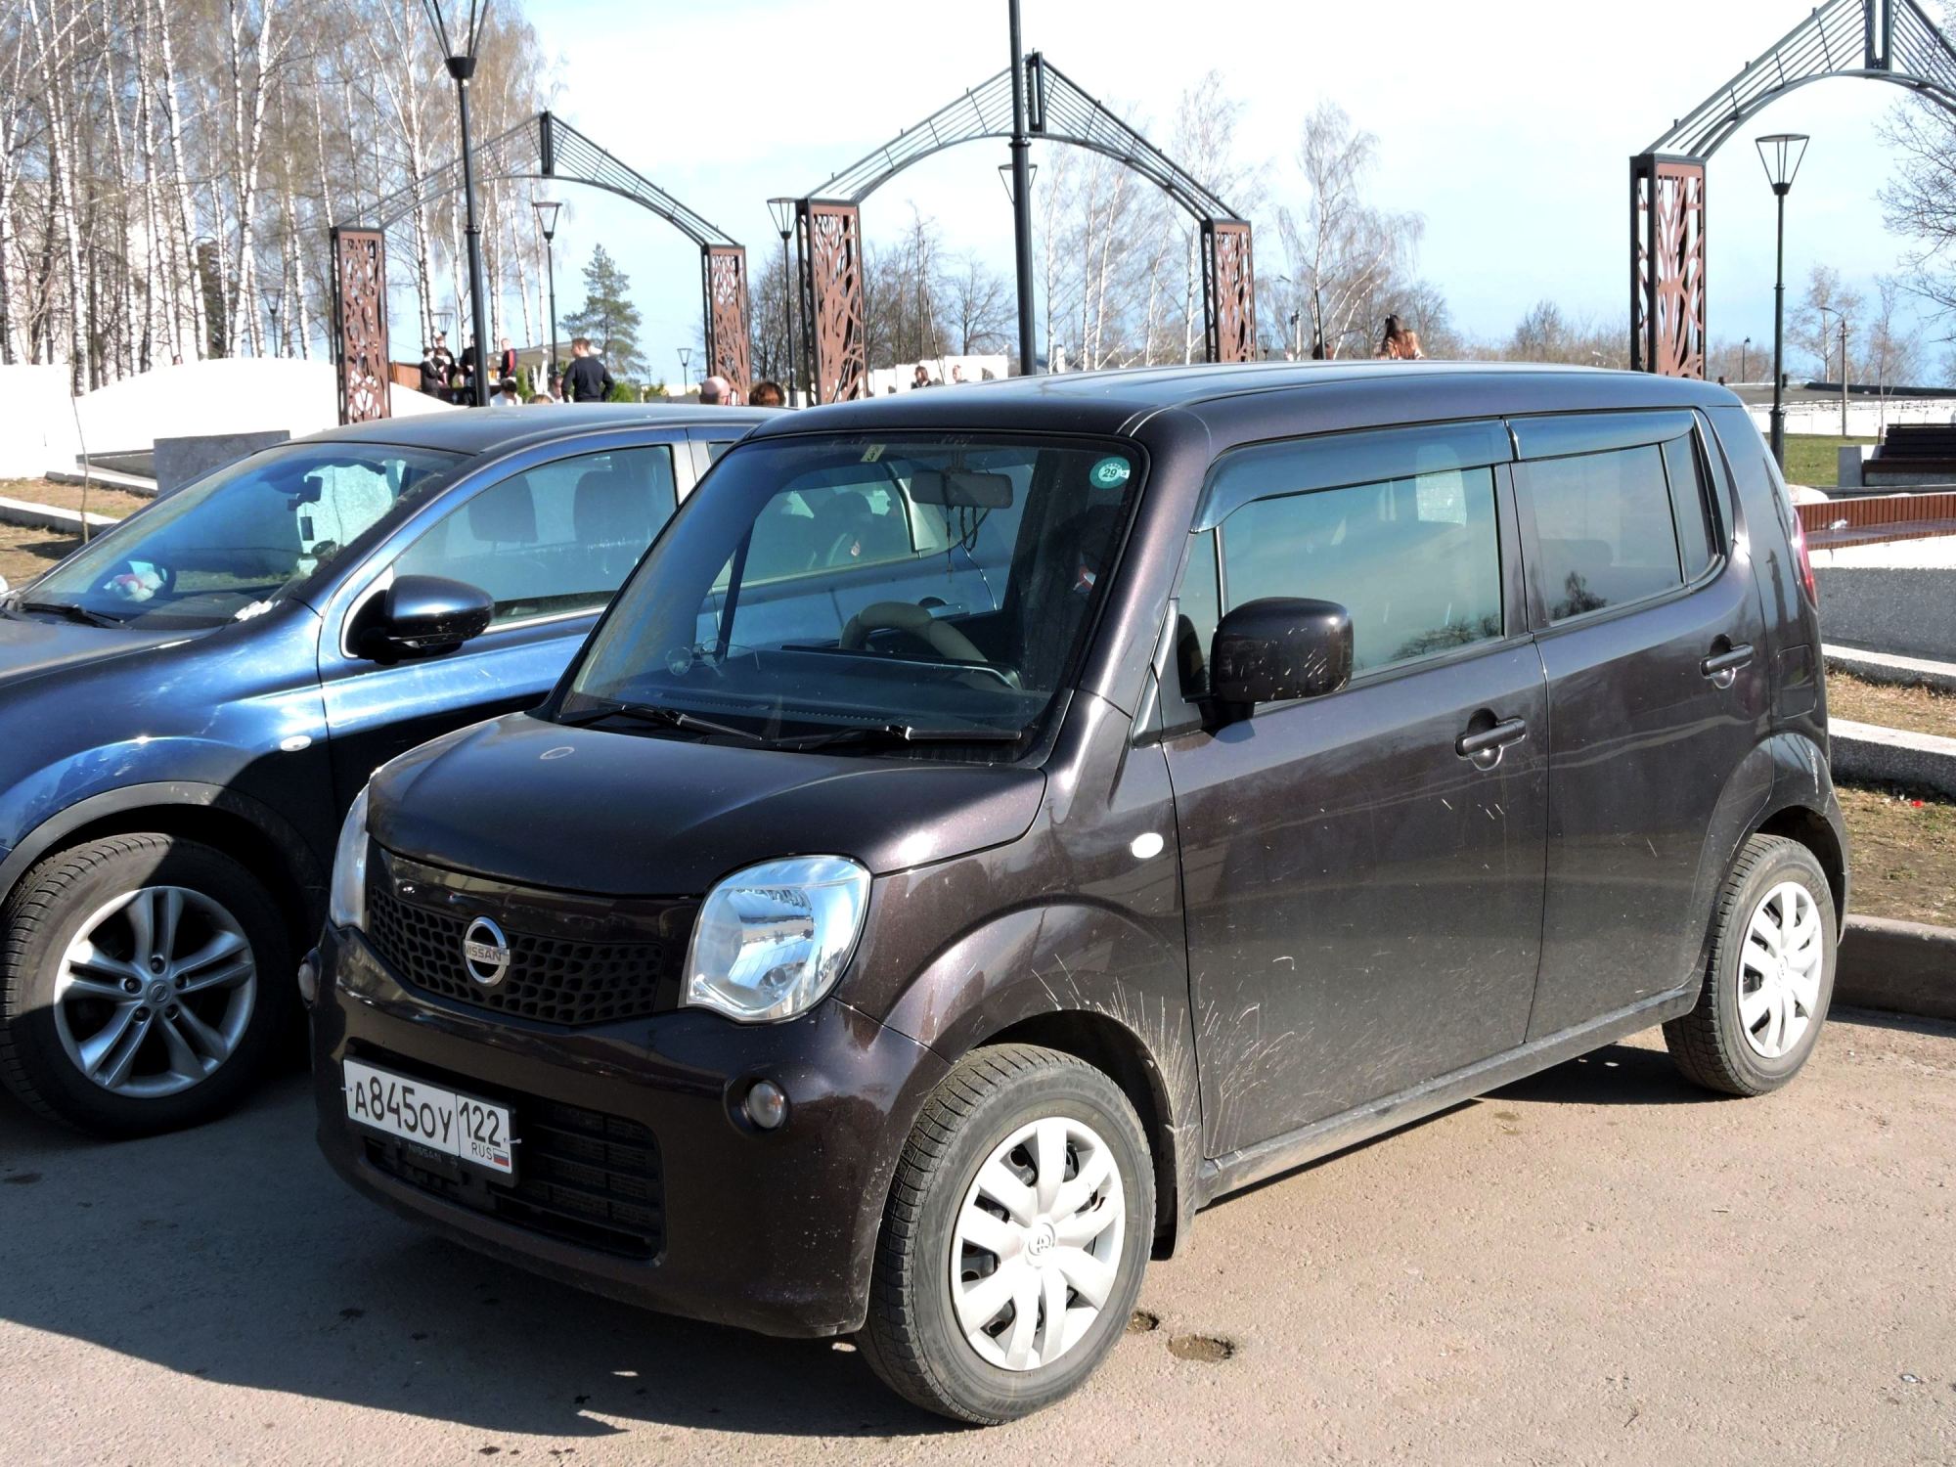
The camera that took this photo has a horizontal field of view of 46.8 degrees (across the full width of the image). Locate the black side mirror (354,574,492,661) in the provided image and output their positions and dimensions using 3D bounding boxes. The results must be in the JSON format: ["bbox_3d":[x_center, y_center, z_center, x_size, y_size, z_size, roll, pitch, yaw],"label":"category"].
[{"bbox_3d":[-1.305,-0.268,5.291,0.240,0.195,0.220,4,9,44],"label":"black side mirror"}]

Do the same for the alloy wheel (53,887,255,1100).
[{"bbox_3d":[-1.841,0.562,4.994,0.180,0.465,0.465,4,9,44],"label":"alloy wheel"}]

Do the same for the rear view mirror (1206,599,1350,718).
[{"bbox_3d":[0.479,-0.124,3.571,0.130,0.185,0.220,-8,9,-44],"label":"rear view mirror"}]

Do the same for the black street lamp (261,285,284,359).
[{"bbox_3d":[-22.105,-11.731,71.247,0.650,4.600,0.650,-2,6,0],"label":"black street lamp"}]

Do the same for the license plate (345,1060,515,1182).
[{"bbox_3d":[-0.908,0.637,3.740,0.015,0.112,0.520,-9,10,-43],"label":"license plate"}]

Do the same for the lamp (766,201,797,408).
[{"bbox_3d":[-2.325,-4.692,28.240,0.440,3.900,0.440,5,10,44],"label":"lamp"}]

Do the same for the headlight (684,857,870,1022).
[{"bbox_3d":[-0.290,0.301,3.326,0.235,0.230,0.215,4,9,38],"label":"headlight"}]

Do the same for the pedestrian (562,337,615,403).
[{"bbox_3d":[-4.410,-3.606,25.608,0.560,1.750,0.340,-4,7,-17],"label":"pedestrian"}]

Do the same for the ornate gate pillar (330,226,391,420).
[{"bbox_3d":[-7.192,-4.451,26.659,0.570,2.960,0.200,-7,8,-41],"label":"ornate gate pillar"}]

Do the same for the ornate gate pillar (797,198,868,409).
[{"bbox_3d":[-1.607,-4.204,25.209,0.660,3.400,0.320,-9,10,-43],"label":"ornate gate pillar"}]

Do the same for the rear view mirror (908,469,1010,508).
[{"bbox_3d":[-0.032,-0.464,4.300,0.225,0.068,0.038,2,8,29],"label":"rear view mirror"}]

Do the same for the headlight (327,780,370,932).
[{"bbox_3d":[-1.077,0.220,4.029,0.220,0.250,0.240,-8,9,-44],"label":"headlight"}]

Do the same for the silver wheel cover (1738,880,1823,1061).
[{"bbox_3d":[1.816,0.540,5.191,0.395,0.395,0.080,-9,10,-44],"label":"silver wheel cover"}]

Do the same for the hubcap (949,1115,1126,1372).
[{"bbox_3d":[0.080,0.798,3.571,0.395,0.395,0.070,-9,10,-44],"label":"hubcap"}]

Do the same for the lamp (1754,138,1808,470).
[{"bbox_3d":[9.861,-4.993,27.747,0.660,4.600,0.660,-2,6,0],"label":"lamp"}]

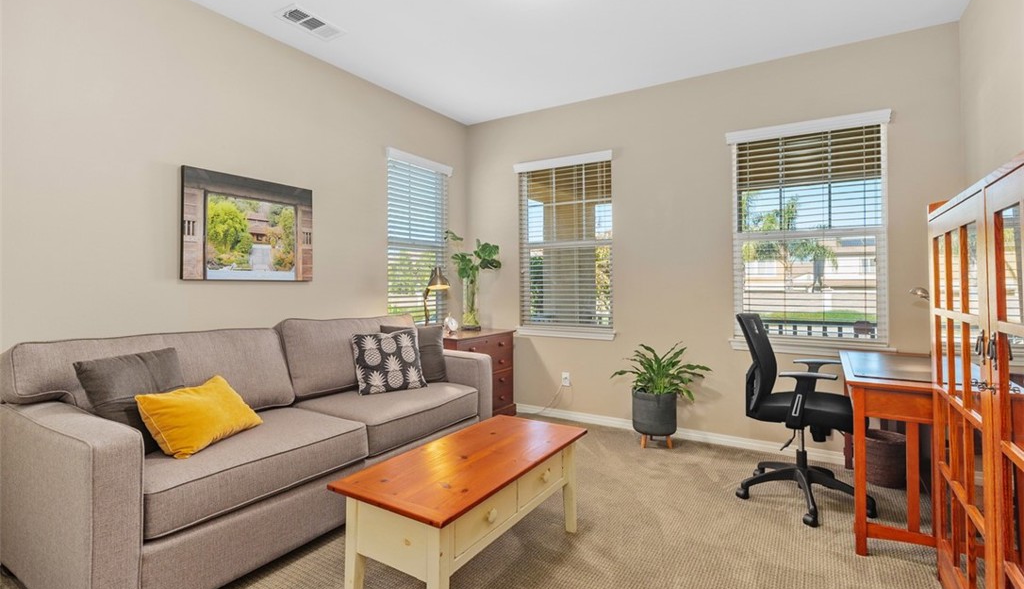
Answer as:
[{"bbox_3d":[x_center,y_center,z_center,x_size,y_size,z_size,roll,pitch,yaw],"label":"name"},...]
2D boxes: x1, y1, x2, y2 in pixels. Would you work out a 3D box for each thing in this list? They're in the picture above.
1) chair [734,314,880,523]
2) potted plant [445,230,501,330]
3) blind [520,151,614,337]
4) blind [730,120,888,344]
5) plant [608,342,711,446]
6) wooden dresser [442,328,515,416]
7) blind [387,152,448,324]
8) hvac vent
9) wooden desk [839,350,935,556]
[{"bbox_3d":[1.600,0.625,2.503,0.660,1.010,0.650,1,1,34],"label":"chair"},{"bbox_3d":[-0.350,-0.118,4.119,0.500,0.920,0.450,1,1,30],"label":"potted plant"},{"bbox_3d":[0.432,-0.429,3.946,0.900,1.470,0.070,1,1,30],"label":"blind"},{"bbox_3d":[1.958,-0.412,3.080,0.910,1.470,0.070,1,1,30],"label":"blind"},{"bbox_3d":[1.080,0.739,3.316,0.720,0.750,0.650,1,1,30],"label":"plant"},{"bbox_3d":[-0.406,0.721,3.957,0.520,0.760,0.830,1,1,33],"label":"wooden dresser"},{"bbox_3d":[-0.767,-0.428,3.890,0.070,1.460,0.740,1,1,33],"label":"blind"},{"bbox_3d":[-1.187,-1.599,2.699,0.205,0.030,0.360,1,1,32],"label":"hvac vent"},{"bbox_3d":[2.030,0.753,2.326,0.590,0.760,1.170,1,1,34],"label":"wooden desk"}]

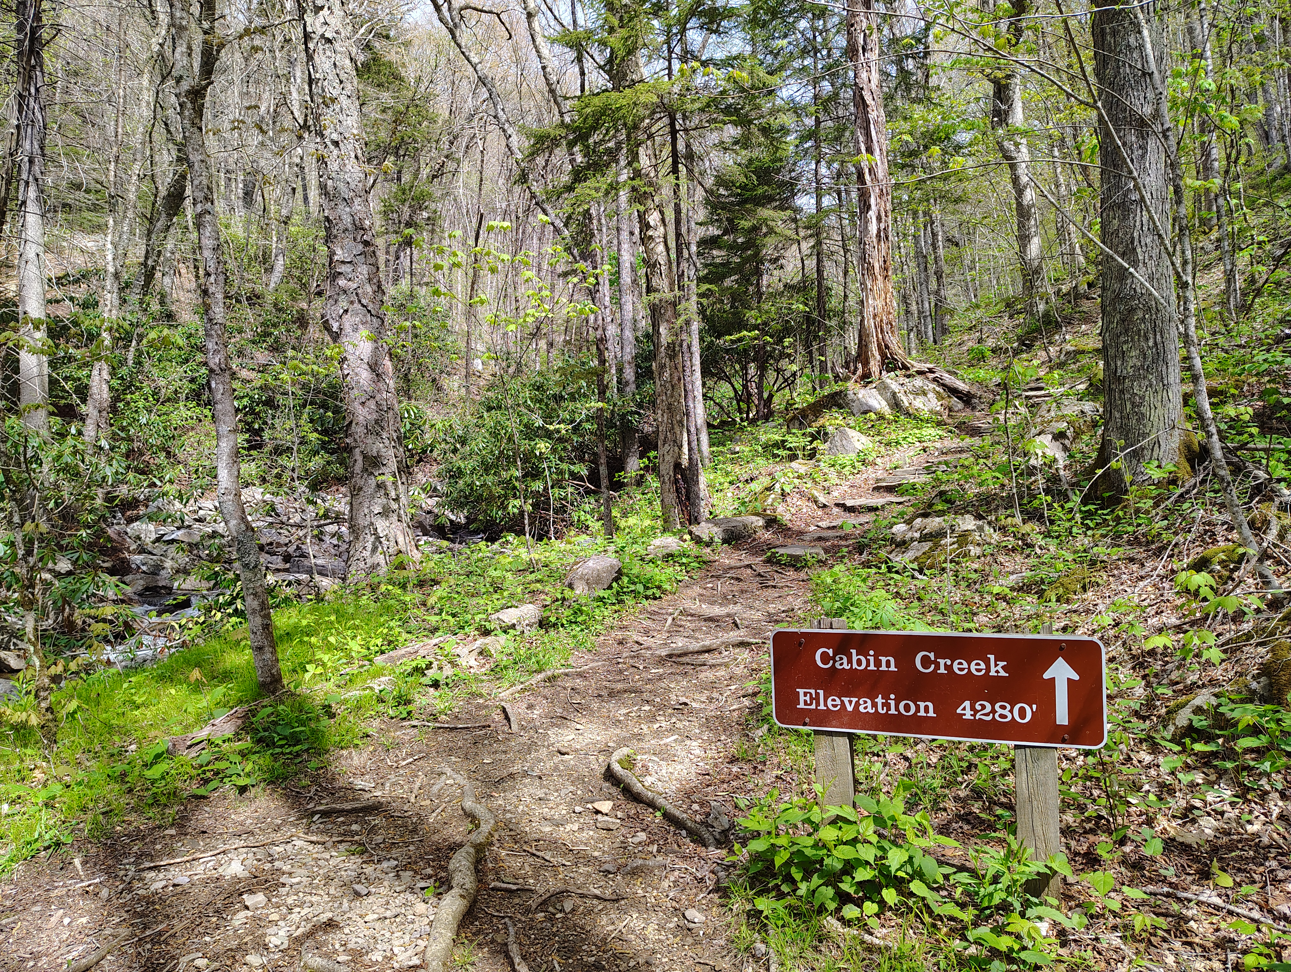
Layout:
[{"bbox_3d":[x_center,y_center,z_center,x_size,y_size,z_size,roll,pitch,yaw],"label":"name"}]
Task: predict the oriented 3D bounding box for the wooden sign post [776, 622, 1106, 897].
[{"bbox_3d":[0.737,0.677,2.305,0.798,0.660,0.111,-2,1,22],"label":"wooden sign post"}]

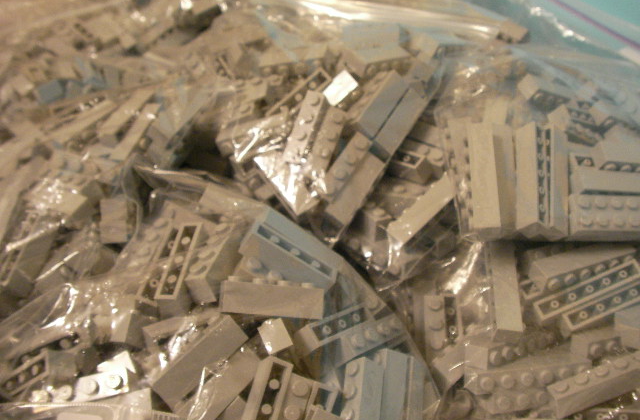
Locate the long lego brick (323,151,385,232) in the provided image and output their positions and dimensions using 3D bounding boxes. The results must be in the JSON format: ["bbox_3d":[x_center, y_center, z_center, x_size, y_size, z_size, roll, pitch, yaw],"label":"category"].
[{"bbox_3d":[0.012,-0.009,0.274,0.011,0.008,0.033,37,67,-6],"label":"long lego brick"}]

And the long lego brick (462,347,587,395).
[{"bbox_3d":[0.080,0.063,0.269,0.048,0.008,0.011,-3,1,-14],"label":"long lego brick"}]

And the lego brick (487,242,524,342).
[{"bbox_3d":[0.078,0.033,0.294,0.011,0.008,0.048,3,47,6],"label":"lego brick"}]

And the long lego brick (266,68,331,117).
[{"bbox_3d":[-0.008,-0.048,0.314,0.032,0.011,0.008,-42,77,-2],"label":"long lego brick"}]

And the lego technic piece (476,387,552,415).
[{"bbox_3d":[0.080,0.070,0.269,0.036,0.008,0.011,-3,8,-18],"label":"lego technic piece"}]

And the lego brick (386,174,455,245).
[{"bbox_3d":[0.048,-0.002,0.302,0.044,0.008,0.011,-43,68,-3],"label":"lego brick"}]

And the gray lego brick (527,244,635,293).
[{"bbox_3d":[0.118,0.024,0.312,0.048,0.008,0.011,-15,44,-17],"label":"gray lego brick"}]

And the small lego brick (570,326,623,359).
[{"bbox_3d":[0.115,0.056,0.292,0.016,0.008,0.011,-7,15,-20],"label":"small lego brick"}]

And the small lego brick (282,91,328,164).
[{"bbox_3d":[-0.006,-0.032,0.287,0.008,0.011,0.032,16,74,6],"label":"small lego brick"}]

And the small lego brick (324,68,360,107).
[{"bbox_3d":[0.009,-0.054,0.322,0.016,0.011,0.008,-43,7,-4],"label":"small lego brick"}]

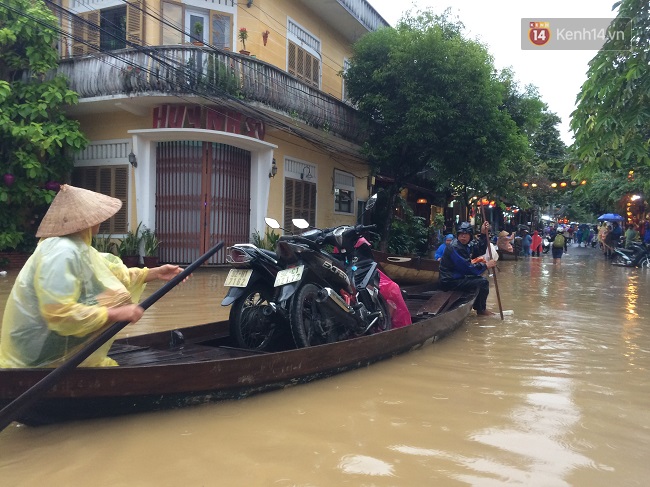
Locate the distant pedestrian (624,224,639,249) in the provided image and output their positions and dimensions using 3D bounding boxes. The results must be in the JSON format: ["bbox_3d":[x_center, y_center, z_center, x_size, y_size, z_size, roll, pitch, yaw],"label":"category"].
[{"bbox_3d":[13.515,-0.052,24.000,0.520,1.540,0.420,2,1,37],"label":"distant pedestrian"}]

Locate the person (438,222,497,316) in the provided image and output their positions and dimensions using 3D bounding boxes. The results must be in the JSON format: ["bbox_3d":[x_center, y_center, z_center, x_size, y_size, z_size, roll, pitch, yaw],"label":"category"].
[{"bbox_3d":[1.702,0.302,6.500,0.720,1.120,0.580,1,1,26],"label":"person"}]

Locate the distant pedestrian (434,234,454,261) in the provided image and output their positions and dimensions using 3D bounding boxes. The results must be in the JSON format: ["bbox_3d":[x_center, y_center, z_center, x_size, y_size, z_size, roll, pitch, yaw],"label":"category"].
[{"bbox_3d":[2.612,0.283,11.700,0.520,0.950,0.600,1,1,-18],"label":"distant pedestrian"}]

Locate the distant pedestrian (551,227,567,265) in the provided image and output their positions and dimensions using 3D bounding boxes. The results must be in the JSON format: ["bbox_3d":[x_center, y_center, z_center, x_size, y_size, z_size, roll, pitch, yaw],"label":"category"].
[{"bbox_3d":[8.494,0.199,19.800,0.600,1.620,0.450,1,1,25],"label":"distant pedestrian"}]

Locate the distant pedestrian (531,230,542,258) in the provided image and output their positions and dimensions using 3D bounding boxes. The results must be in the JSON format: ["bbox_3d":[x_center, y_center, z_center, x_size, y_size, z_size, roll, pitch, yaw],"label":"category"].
[{"bbox_3d":[11.074,0.036,28.500,0.620,1.500,0.450,1,1,24],"label":"distant pedestrian"}]

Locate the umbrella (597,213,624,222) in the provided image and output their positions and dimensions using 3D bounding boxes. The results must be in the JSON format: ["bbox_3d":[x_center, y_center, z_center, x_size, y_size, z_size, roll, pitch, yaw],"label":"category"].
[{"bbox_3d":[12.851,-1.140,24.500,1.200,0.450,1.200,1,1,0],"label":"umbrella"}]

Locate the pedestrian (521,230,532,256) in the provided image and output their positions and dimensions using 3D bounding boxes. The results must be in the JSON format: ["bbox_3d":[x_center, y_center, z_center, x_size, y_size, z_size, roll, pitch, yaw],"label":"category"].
[{"bbox_3d":[10.577,0.003,28.500,0.450,1.530,0.520,1,1,27],"label":"pedestrian"}]

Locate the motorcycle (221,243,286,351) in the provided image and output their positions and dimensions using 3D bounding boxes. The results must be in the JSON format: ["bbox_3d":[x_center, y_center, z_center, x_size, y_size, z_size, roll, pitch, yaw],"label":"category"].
[{"bbox_3d":[-0.276,0.283,4.639,0.680,1.060,1.900,1,1,26],"label":"motorcycle"}]

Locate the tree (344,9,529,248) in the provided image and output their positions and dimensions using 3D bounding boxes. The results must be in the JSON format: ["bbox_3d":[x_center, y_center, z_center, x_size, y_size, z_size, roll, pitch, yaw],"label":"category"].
[{"bbox_3d":[3.142,-2.826,15.200,5.200,7.350,5.000,1,1,27],"label":"tree"}]

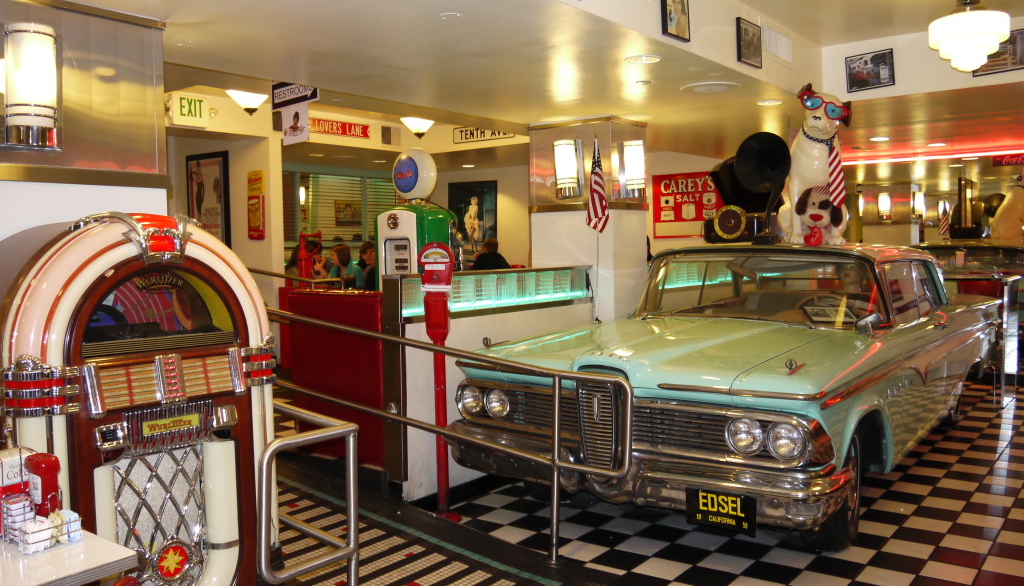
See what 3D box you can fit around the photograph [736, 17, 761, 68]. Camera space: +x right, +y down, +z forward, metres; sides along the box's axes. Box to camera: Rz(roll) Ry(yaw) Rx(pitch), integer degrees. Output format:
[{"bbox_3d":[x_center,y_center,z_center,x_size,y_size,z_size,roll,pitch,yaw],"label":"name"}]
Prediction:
[{"bbox_3d":[1.246,-1.311,4.340,0.024,0.225,0.285,1,3,38],"label":"photograph"}]

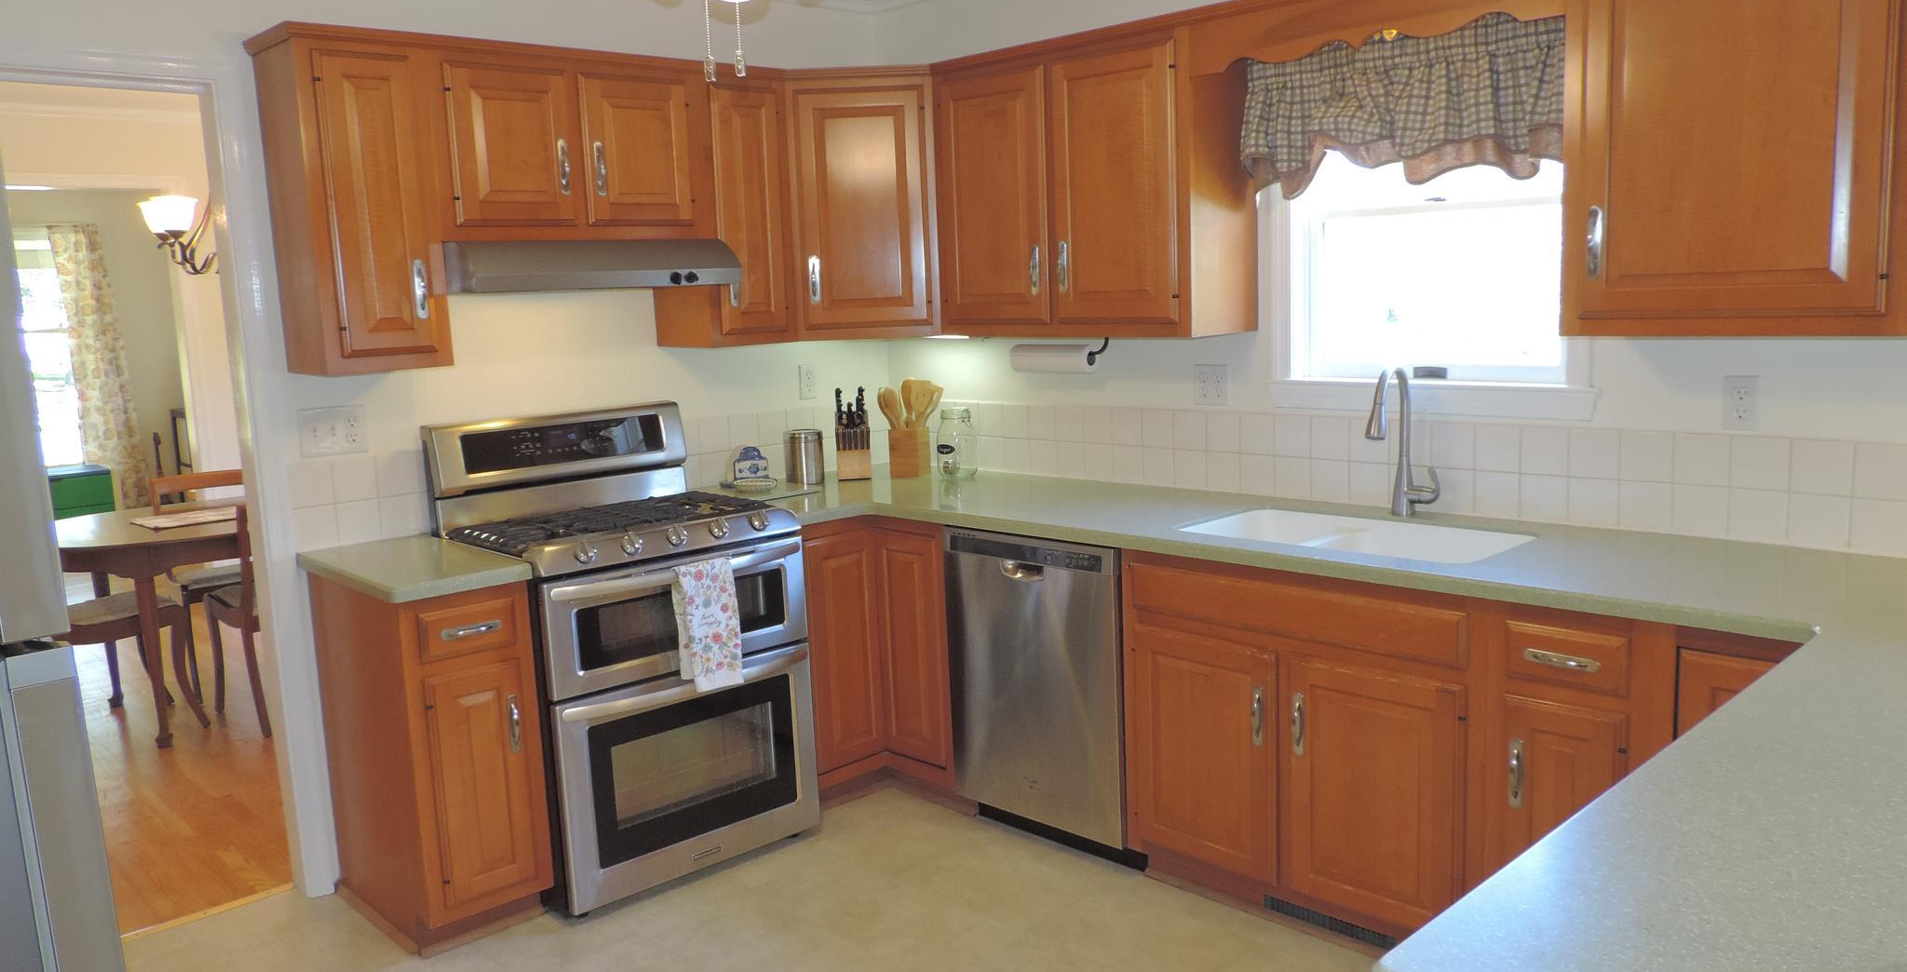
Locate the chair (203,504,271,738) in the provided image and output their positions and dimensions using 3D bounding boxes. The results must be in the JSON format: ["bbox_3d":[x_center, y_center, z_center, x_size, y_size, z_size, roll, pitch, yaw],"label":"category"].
[{"bbox_3d":[-2.514,0.442,5.016,0.470,0.860,0.545,-10,12,-43],"label":"chair"}]

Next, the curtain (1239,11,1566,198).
[{"bbox_3d":[1.040,-0.885,3.086,0.116,0.379,0.855,-10,12,-44],"label":"curtain"}]

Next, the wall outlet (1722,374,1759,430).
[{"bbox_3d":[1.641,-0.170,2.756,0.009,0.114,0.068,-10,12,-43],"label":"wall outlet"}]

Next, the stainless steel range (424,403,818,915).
[{"bbox_3d":[-0.882,0.412,3.550,0.767,1.185,0.684,-10,12,-44],"label":"stainless steel range"}]

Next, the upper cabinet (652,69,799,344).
[{"bbox_3d":[-0.690,-0.788,3.904,0.301,0.745,0.314,-10,12,-44],"label":"upper cabinet"}]

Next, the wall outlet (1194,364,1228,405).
[{"bbox_3d":[0.714,-0.278,3.659,0.010,0.114,0.111,-10,12,-44],"label":"wall outlet"}]

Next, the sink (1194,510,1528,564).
[{"bbox_3d":[0.922,0.208,3.072,0.380,0.197,0.730,-10,12,-43],"label":"sink"}]

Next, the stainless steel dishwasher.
[{"bbox_3d":[0.412,0.492,3.704,0.595,0.802,0.601,-10,12,-43],"label":"stainless steel dishwasher"}]

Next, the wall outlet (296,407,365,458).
[{"bbox_3d":[-1.557,-0.136,3.321,0.161,0.117,0.010,-10,12,-44],"label":"wall outlet"}]

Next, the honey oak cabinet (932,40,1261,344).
[{"bbox_3d":[0.368,-0.799,3.694,0.314,0.745,0.901,-10,12,-44],"label":"honey oak cabinet"}]

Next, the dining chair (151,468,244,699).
[{"bbox_3d":[-3.018,0.389,5.514,0.470,0.860,0.545,-10,12,-43],"label":"dining chair"}]

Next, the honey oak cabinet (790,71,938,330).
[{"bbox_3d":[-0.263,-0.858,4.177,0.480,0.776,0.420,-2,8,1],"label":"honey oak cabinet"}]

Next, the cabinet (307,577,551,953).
[{"bbox_3d":[-1.318,0.642,3.315,0.307,0.868,0.632,-10,12,-43],"label":"cabinet"}]

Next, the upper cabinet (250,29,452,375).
[{"bbox_3d":[-1.468,-0.675,3.247,0.302,0.786,0.317,-10,12,-43],"label":"upper cabinet"}]

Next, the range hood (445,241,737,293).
[{"bbox_3d":[-1.008,-0.583,3.501,0.762,0.128,0.463,-10,12,-44],"label":"range hood"}]

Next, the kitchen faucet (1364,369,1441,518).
[{"bbox_3d":[1.055,-0.100,3.110,0.216,0.368,0.114,-10,12,-44],"label":"kitchen faucet"}]

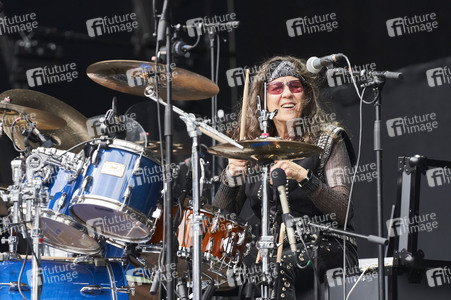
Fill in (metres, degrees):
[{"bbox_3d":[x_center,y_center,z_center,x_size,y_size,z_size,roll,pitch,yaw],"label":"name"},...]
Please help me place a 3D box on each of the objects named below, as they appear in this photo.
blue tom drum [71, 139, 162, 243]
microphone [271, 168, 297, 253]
[{"bbox_3d":[-0.333,0.135,8.043,0.285,0.235,0.285,11,-23,19],"label":"blue tom drum"},{"bbox_3d":[0.194,0.191,7.900,0.046,0.265,0.046,-11,-5,0],"label":"microphone"}]

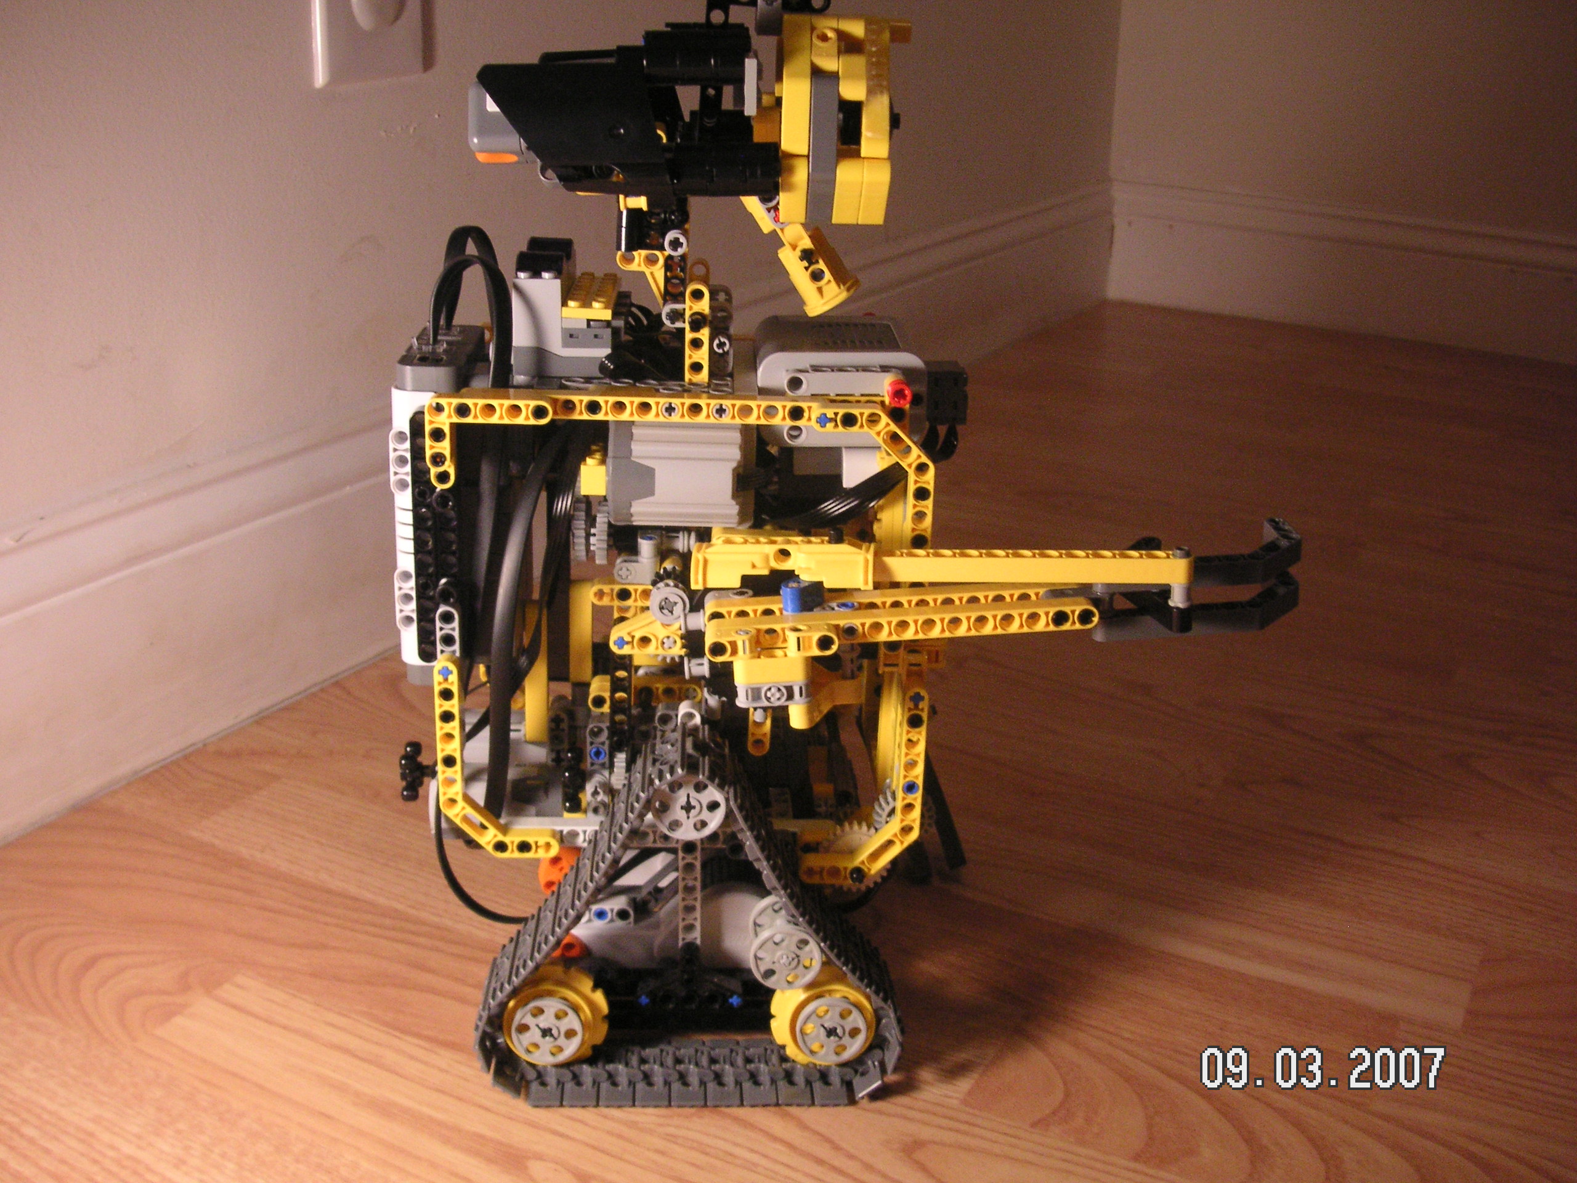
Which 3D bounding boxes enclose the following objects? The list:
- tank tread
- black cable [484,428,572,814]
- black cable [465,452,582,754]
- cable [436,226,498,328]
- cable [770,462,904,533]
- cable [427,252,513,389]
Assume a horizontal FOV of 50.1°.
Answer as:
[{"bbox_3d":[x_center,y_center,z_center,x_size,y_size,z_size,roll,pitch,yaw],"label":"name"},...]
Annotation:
[{"bbox_3d":[-0.033,0.110,0.569,0.144,0.126,0.037,1,21,0],"label":"tank tread"},{"bbox_3d":[-0.088,0.010,0.572,0.029,0.140,0.018,1,21,0],"label":"black cable"},{"bbox_3d":[-0.094,0.004,0.596,0.038,0.105,0.025,1,21,0],"label":"black cable"},{"bbox_3d":[-0.111,-0.108,0.586,0.021,0.038,0.018,1,21,0],"label":"cable"},{"bbox_3d":[0.017,-0.033,0.582,0.046,0.022,0.025,1,21,0],"label":"cable"},{"bbox_3d":[-0.105,-0.090,0.558,0.027,0.042,0.026,1,21,0],"label":"cable"}]

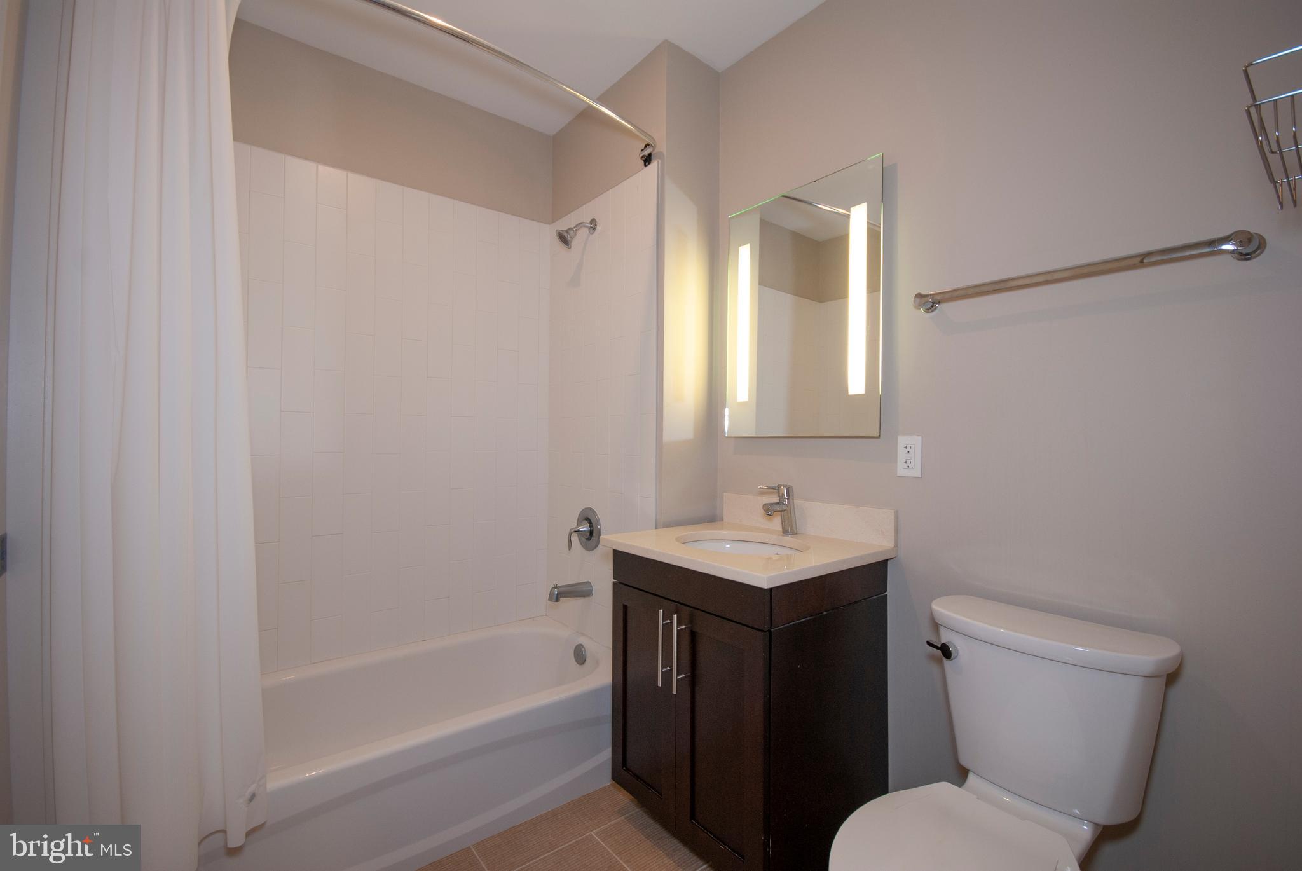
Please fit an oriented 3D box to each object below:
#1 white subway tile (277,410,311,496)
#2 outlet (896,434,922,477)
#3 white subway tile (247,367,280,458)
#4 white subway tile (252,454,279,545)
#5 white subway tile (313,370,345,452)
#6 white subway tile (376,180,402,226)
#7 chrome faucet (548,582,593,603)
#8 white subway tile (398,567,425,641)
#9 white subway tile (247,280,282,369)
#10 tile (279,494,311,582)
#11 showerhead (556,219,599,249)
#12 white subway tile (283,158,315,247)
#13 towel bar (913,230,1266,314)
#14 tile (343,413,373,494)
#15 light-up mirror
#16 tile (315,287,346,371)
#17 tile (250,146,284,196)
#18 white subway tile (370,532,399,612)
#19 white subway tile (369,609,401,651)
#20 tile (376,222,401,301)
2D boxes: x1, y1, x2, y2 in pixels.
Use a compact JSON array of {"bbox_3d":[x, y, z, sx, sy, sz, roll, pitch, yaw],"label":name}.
[{"bbox_3d":[-1.288,0.070,1.979,0.098,0.307,0.010,1,-1,-38],"label":"white subway tile"},{"bbox_3d":[0.718,0.060,1.513,0.010,0.114,0.070,1,-1,-38],"label":"outlet"},{"bbox_3d":[-1.367,-0.083,1.920,0.098,0.306,0.010,1,-1,-37],"label":"white subway tile"},{"bbox_3d":[-1.368,0.225,1.917,0.098,0.306,0.010,1,-1,-37],"label":"white subway tile"},{"bbox_3d":[-1.209,-0.090,2.043,0.098,0.307,0.010,1,-1,-38],"label":"white subway tile"},{"bbox_3d":[-1.035,-0.924,2.150,0.099,0.147,0.009,1,0,-37],"label":"white subway tile"},{"bbox_3d":[-0.330,0.640,2.245,0.178,0.075,0.060,1,-1,-38],"label":"chrome faucet"},{"bbox_3d":[-0.970,0.687,2.208,0.099,0.305,0.009,1,0,-37],"label":"white subway tile"},{"bbox_3d":[-1.365,-0.391,1.924,0.098,0.306,0.010,1,-1,-37],"label":"white subway tile"},{"bbox_3d":[-1.285,0.377,1.970,0.099,0.305,0.009,1,0,-37],"label":"tile"},{"bbox_3d":[-0.316,-0.847,2.263,0.175,0.157,0.086,1,-1,-38],"label":"showerhead"},{"bbox_3d":[-1.283,-0.855,1.990,0.098,0.309,0.010,1,-1,-37],"label":"white subway tile"},{"bbox_3d":[0.945,-0.371,1.271,0.091,0.055,0.655,1,-1,-41],"label":"towel bar"},{"bbox_3d":[-1.128,0.072,2.097,0.098,0.306,0.010,1,-1,-37],"label":"tile"},{"bbox_3d":[0.487,-0.406,1.810,0.030,0.821,0.604,1,0,-38],"label":"light-up mirror"},{"bbox_3d":[-1.202,-0.397,2.038,0.098,0.305,0.009,1,-1,-36],"label":"tile"},{"bbox_3d":[-1.362,-0.931,1.933,0.098,0.151,0.010,1,-1,-38],"label":"tile"},{"bbox_3d":[-1.048,0.529,2.148,0.099,0.305,0.009,1,0,-37],"label":"white subway tile"},{"bbox_3d":[-1.050,0.763,2.148,0.099,0.159,0.009,1,0,-37],"label":"white subway tile"},{"bbox_3d":[-1.041,-0.693,2.158,0.098,0.305,0.009,1,-1,-36],"label":"tile"}]

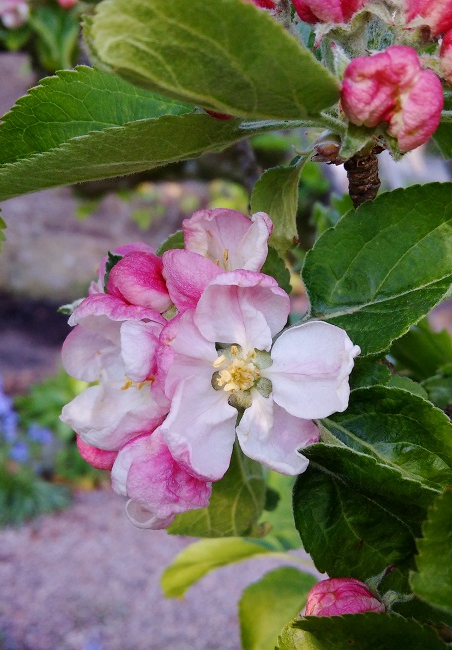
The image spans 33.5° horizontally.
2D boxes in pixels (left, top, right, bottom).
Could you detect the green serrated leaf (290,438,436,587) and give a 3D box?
[{"bbox_3d":[0.037,0.049,0.195,0.041,0.038,0.018,1,-20,7],"label":"green serrated leaf"}]

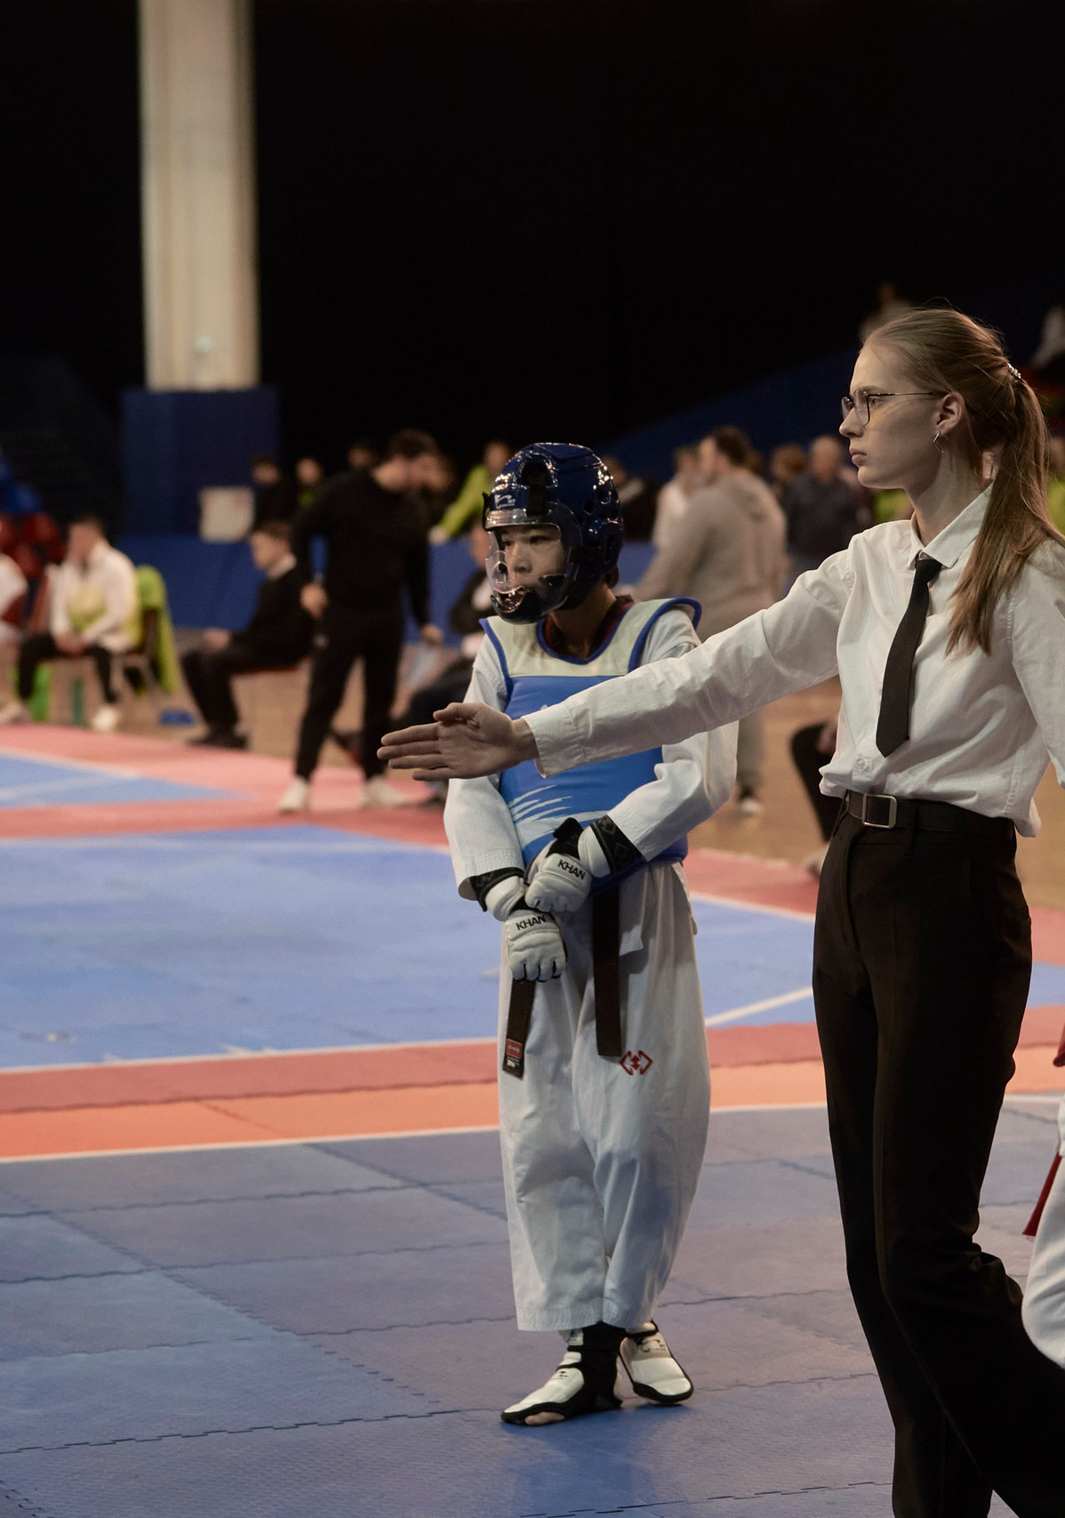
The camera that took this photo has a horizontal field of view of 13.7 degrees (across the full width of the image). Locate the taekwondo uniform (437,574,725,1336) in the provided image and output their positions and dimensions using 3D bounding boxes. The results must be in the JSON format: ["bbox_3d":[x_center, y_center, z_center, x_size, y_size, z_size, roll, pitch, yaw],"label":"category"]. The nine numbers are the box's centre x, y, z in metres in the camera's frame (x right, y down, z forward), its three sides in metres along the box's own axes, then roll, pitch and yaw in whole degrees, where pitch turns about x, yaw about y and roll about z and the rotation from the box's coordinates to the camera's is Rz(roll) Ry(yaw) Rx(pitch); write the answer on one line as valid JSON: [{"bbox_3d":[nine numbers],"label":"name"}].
[{"bbox_3d":[0.088,0.322,6.950,0.460,1.161,0.340,1,4,14],"label":"taekwondo uniform"}]

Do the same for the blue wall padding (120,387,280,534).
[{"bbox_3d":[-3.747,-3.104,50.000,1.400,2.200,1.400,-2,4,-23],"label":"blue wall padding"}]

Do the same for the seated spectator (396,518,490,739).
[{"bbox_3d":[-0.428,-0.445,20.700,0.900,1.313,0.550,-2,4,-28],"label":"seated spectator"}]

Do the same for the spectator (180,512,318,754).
[{"bbox_3d":[-1.611,-0.721,25.300,0.880,1.310,0.520,-2,4,-23],"label":"spectator"}]

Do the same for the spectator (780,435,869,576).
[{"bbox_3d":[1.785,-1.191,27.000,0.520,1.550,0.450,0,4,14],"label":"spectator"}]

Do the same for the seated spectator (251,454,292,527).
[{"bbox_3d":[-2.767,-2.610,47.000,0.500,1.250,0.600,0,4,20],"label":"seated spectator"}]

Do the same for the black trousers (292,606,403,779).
[{"bbox_3d":[-0.848,-0.300,20.200,0.480,0.787,0.300,-1,4,-20],"label":"black trousers"}]

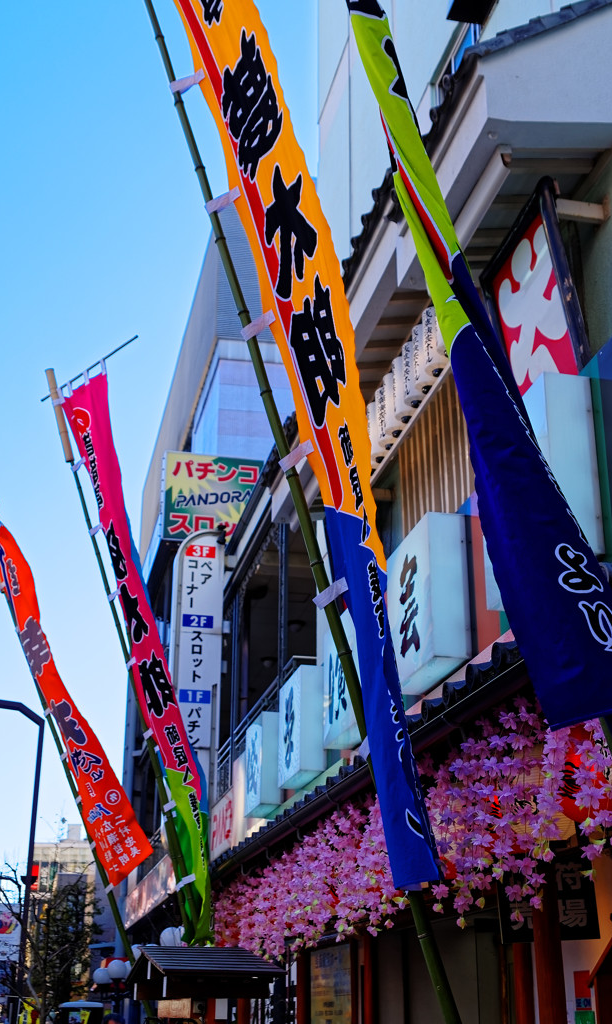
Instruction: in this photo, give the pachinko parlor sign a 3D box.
[{"bbox_3d":[-1.415,-0.119,18.158,1.512,1.412,0.400,5,-23,-12],"label":"pachinko parlor sign"}]

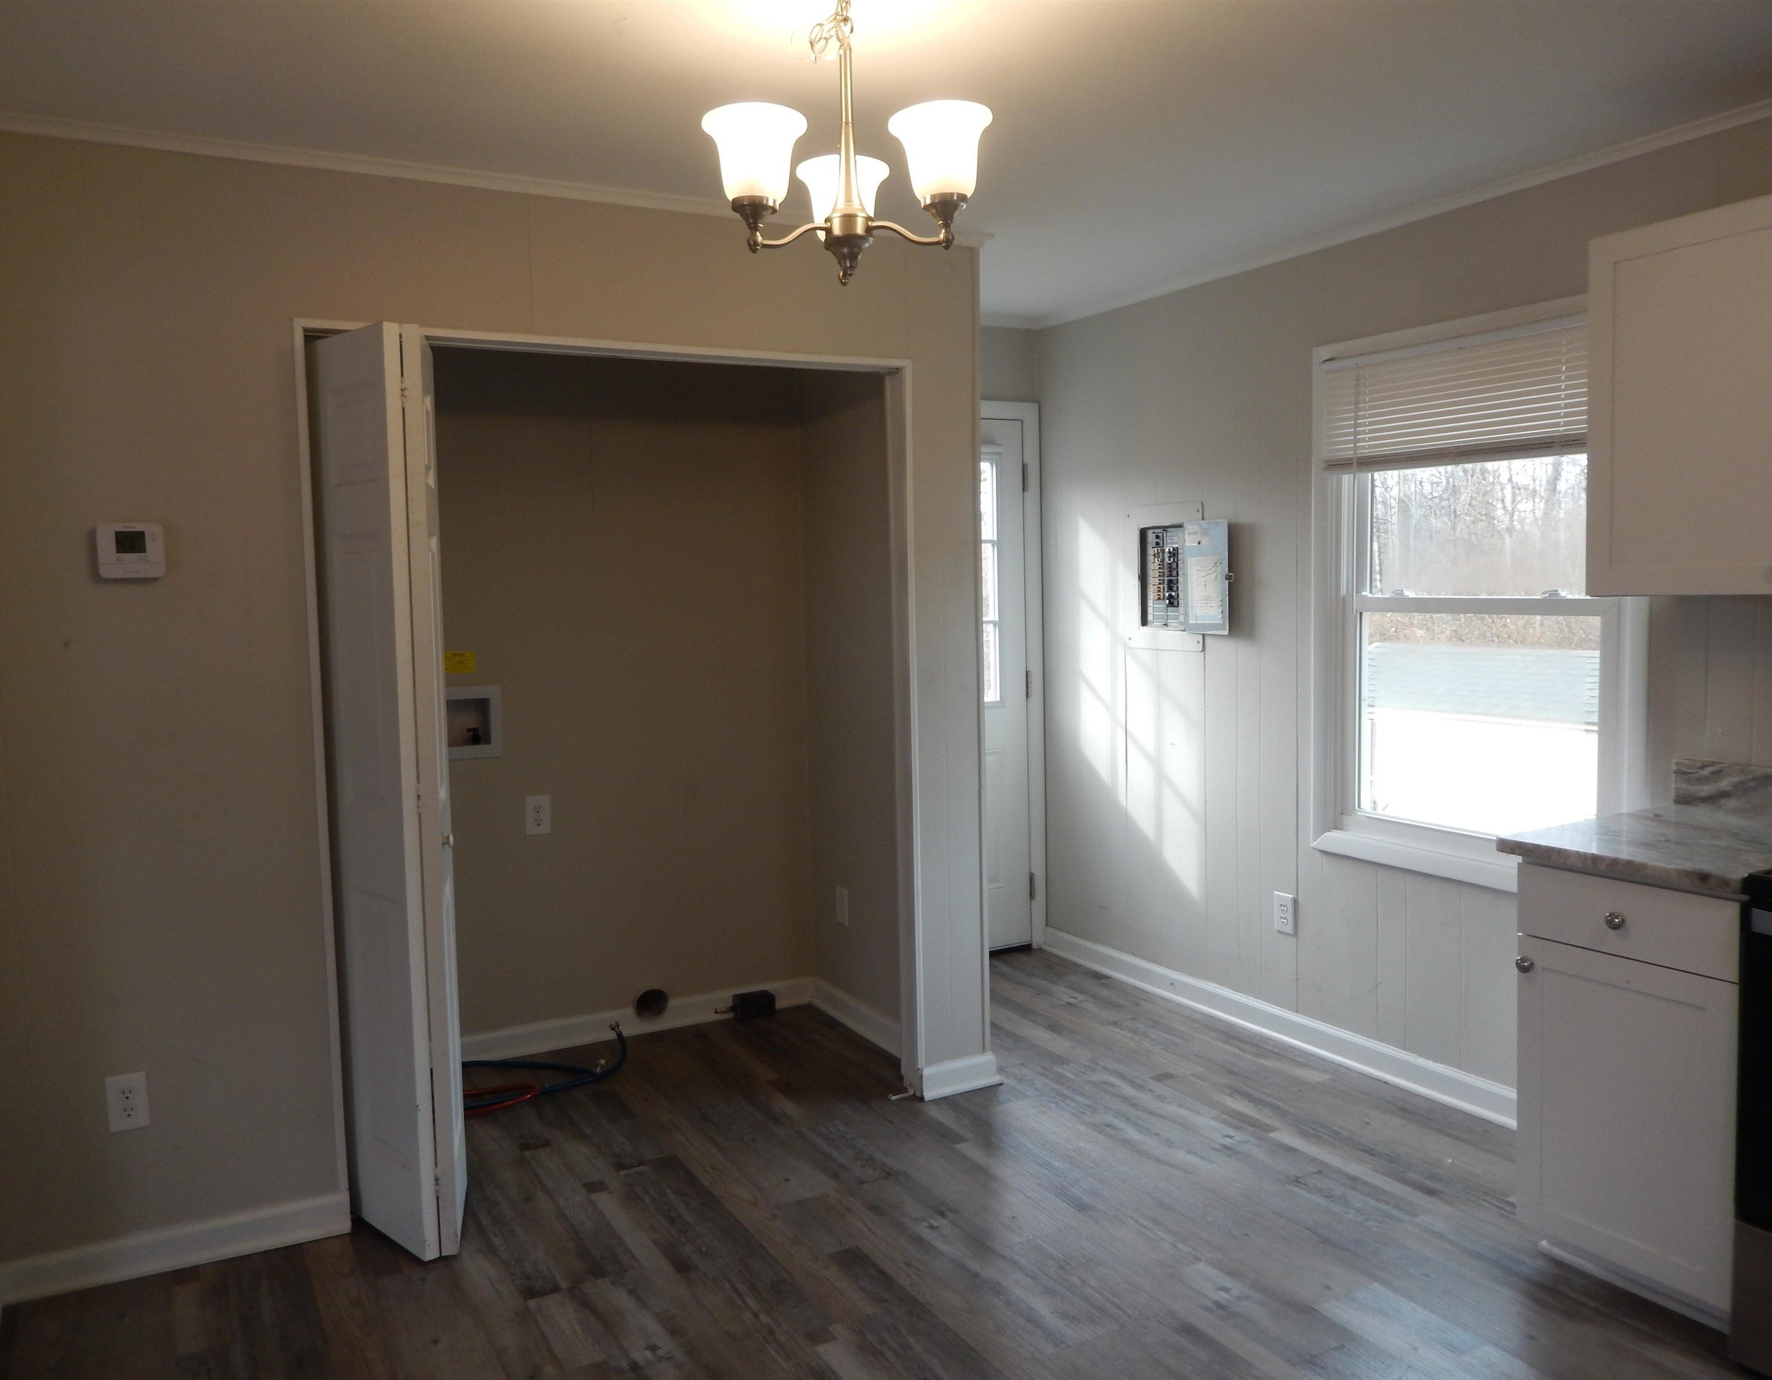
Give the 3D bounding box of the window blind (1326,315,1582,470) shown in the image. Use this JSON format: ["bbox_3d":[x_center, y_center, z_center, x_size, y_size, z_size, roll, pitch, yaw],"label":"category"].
[{"bbox_3d":[1.508,-0.767,3.499,0.045,0.335,0.930,-4,5,-30],"label":"window blind"}]

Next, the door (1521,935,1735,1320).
[{"bbox_3d":[1.448,0.829,2.621,0.022,0.613,0.439,-4,5,-30],"label":"door"}]

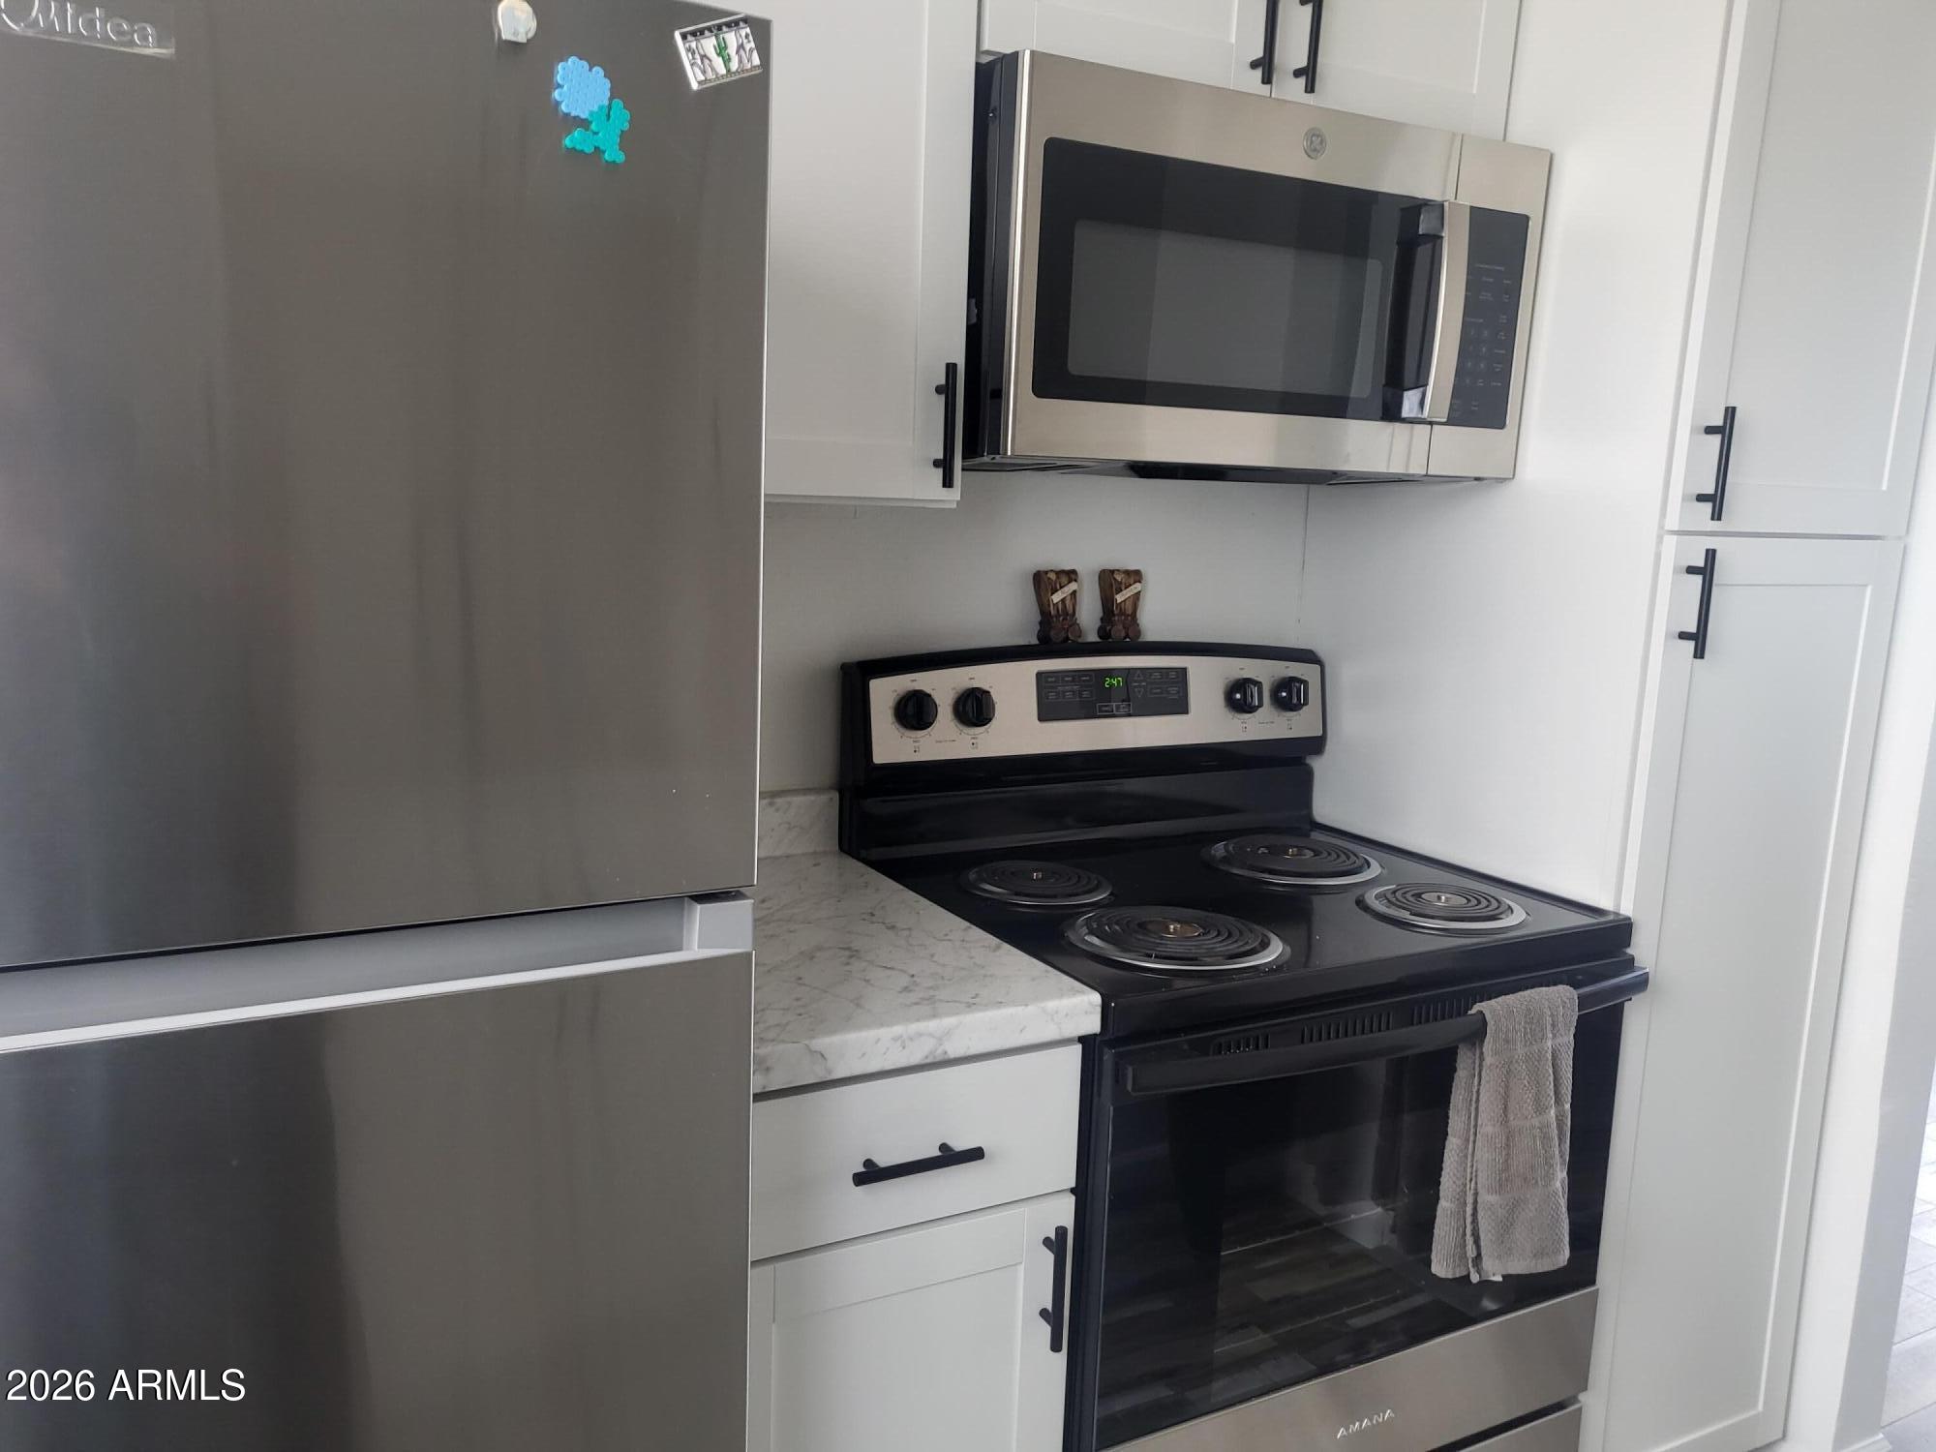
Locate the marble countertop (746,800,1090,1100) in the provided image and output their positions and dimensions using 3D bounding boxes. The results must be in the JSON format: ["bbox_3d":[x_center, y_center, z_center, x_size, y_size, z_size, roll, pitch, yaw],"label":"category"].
[{"bbox_3d":[-0.195,0.196,1.562,0.391,0.117,0.635,-3,10,-28],"label":"marble countertop"}]

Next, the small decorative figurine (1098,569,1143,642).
[{"bbox_3d":[0.211,-0.169,2.031,0.049,0.097,0.038,-3,10,-28],"label":"small decorative figurine"}]

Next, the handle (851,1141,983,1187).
[{"bbox_3d":[-0.051,0.391,1.315,0.130,0.013,0.035,-3,10,-28],"label":"handle"}]

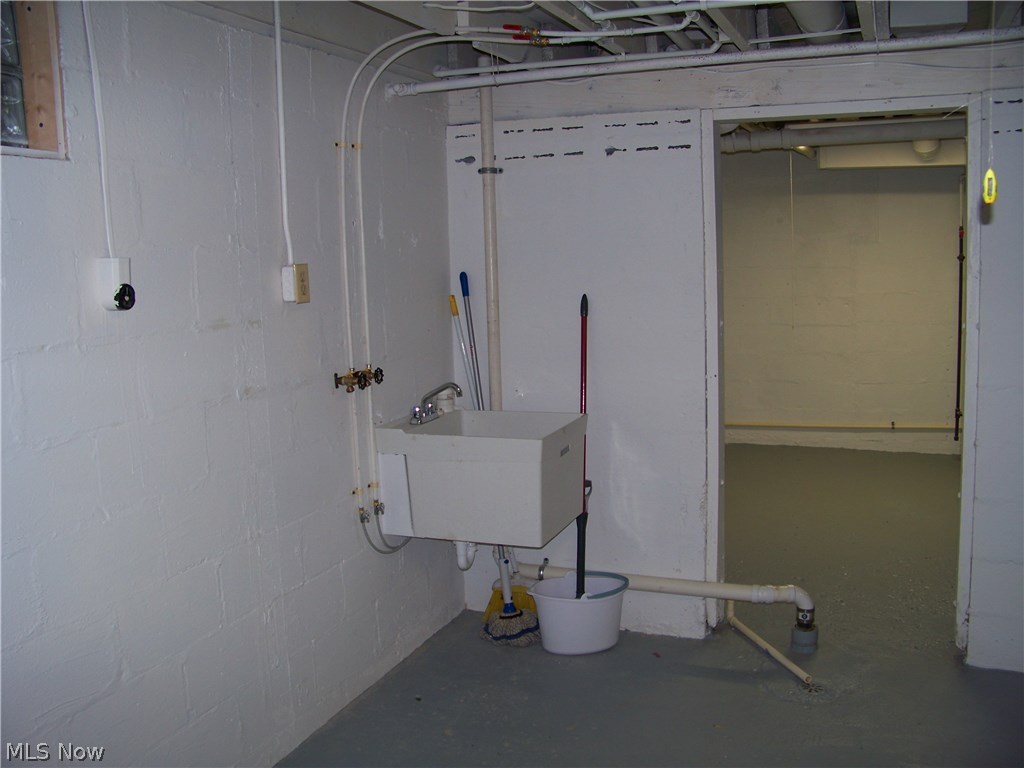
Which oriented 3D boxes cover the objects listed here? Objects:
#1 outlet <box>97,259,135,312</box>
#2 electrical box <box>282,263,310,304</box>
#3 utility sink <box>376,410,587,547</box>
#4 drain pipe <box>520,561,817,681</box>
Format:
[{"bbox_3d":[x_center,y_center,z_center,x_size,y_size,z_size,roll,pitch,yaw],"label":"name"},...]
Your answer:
[{"bbox_3d":[-0.902,-0.228,2.229,0.062,0.119,0.052,1,8,22],"label":"outlet"},{"bbox_3d":[-0.638,-0.296,2.882,0.047,0.113,0.073,1,8,22],"label":"electrical box"},{"bbox_3d":[-0.090,0.312,3.506,0.609,0.374,0.466,1,8,22],"label":"utility sink"},{"bbox_3d":[0.556,0.852,3.713,1.135,0.253,0.380,1,8,22],"label":"drain pipe"}]

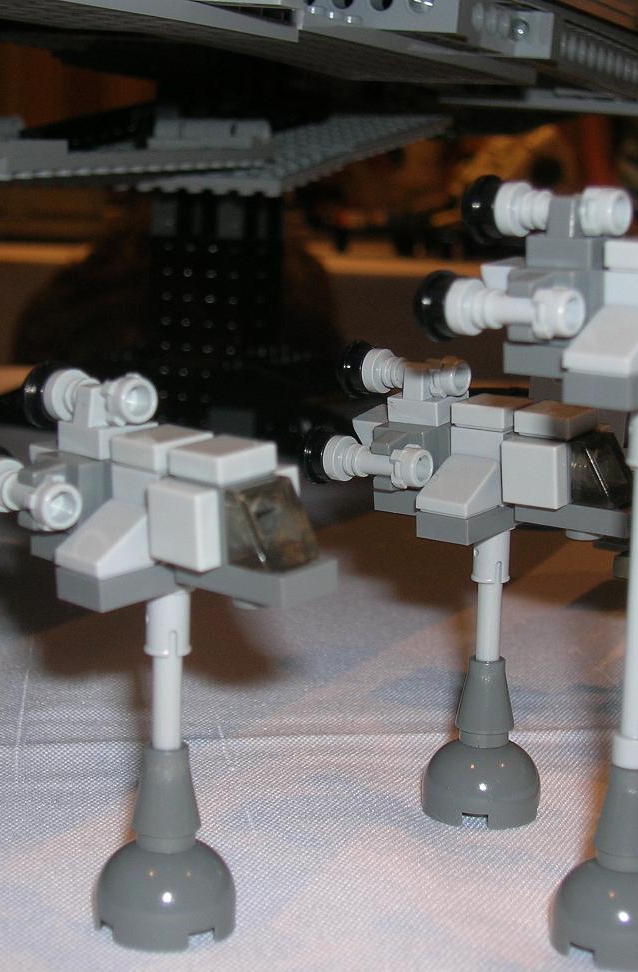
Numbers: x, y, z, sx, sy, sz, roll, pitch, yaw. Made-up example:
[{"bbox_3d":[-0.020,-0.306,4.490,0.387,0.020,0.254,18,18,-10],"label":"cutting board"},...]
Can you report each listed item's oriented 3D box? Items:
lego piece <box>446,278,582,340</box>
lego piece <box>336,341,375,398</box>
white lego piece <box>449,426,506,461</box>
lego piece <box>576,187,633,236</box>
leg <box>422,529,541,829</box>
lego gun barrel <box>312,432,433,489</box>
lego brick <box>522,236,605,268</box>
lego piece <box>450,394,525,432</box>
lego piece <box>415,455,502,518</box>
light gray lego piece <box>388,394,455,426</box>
[{"bbox_3d":[0.021,-0.019,0.181,0.014,0.006,0.006,10,16,39],"label":"lego piece"},{"bbox_3d":[0.006,-0.016,0.233,0.003,0.008,0.008,9,17,38],"label":"lego piece"},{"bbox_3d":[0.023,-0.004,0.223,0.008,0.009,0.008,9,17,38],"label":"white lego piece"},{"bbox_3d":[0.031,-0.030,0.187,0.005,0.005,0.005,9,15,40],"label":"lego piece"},{"bbox_3d":[0.022,0.024,0.229,0.016,0.040,0.016,1,12,0],"label":"leg"},{"bbox_3d":[0.008,-0.003,0.228,0.015,0.006,0.006,9,16,38],"label":"lego gun barrel"},{"bbox_3d":[0.028,-0.026,0.188,0.008,0.003,0.008,9,15,39],"label":"lego brick"},{"bbox_3d":[0.022,-0.009,0.222,0.008,0.003,0.008,9,17,38],"label":"lego piece"},{"bbox_3d":[0.018,0.000,0.222,0.008,0.006,0.008,9,16,38],"label":"lego piece"},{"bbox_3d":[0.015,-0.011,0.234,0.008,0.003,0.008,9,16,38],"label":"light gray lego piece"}]

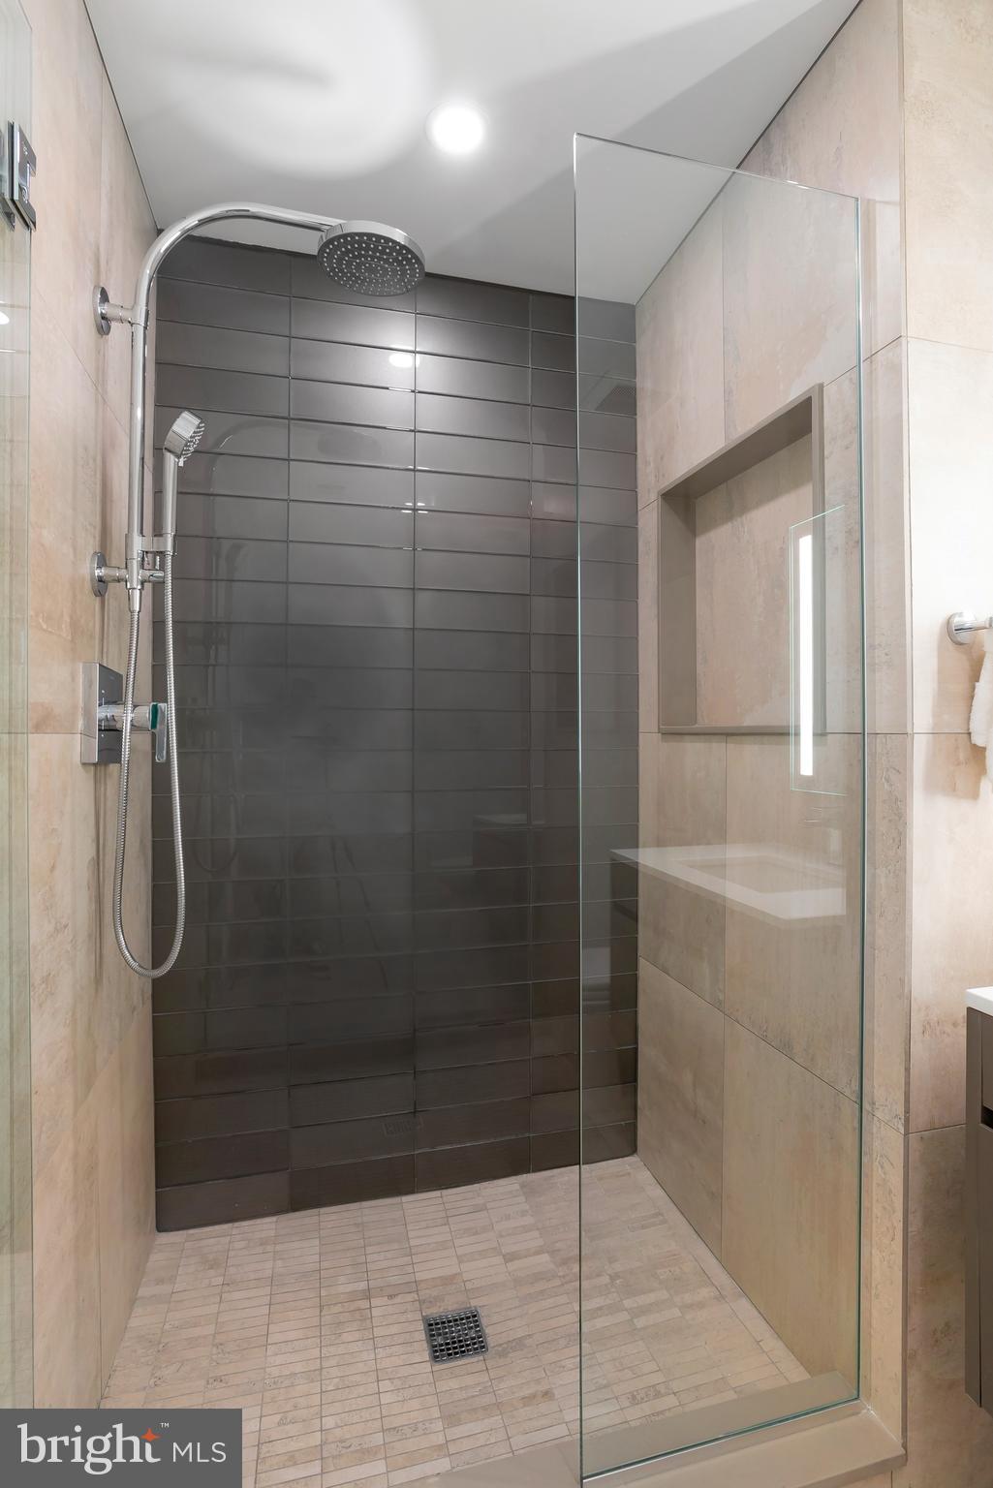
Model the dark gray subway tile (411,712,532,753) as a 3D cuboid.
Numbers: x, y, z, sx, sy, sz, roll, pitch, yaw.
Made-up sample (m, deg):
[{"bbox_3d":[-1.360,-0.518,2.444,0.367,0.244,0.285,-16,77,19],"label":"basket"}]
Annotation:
[{"bbox_3d":[-0.059,-0.036,1.832,0.304,0.100,0.010,0,0,-14],"label":"dark gray subway tile"}]

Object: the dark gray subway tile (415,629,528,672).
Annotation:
[{"bbox_3d":[-0.059,-0.239,1.844,0.306,0.100,0.010,0,-1,-14],"label":"dark gray subway tile"}]

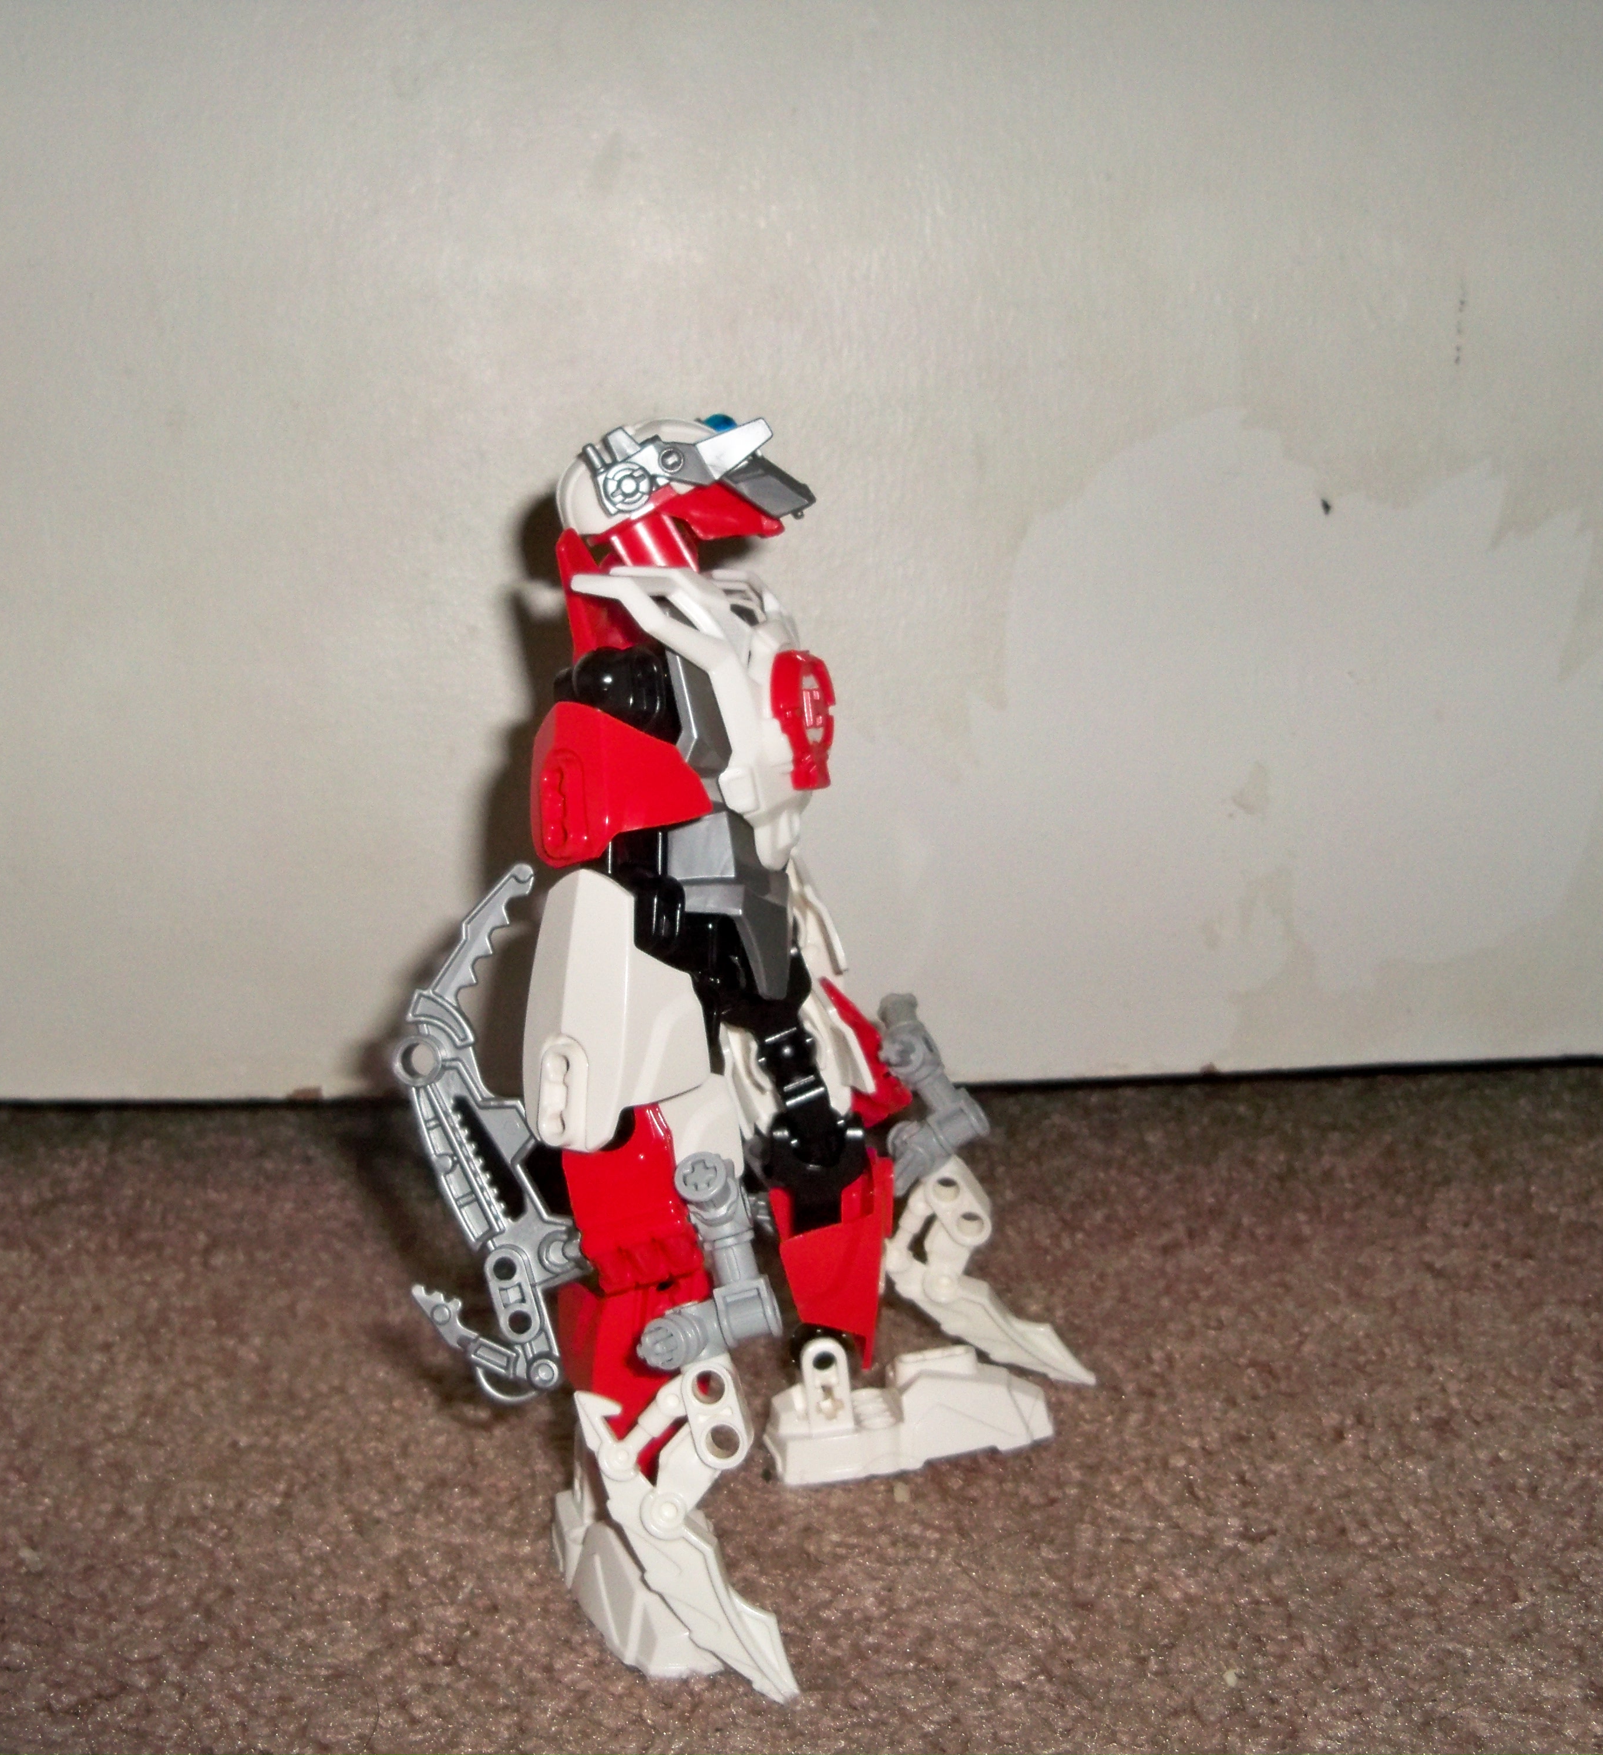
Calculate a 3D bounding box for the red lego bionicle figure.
[{"bbox_3d":[-0.006,0.018,0.386,0.087,0.185,0.126,4,12,22],"label":"red lego bionicle figure"}]

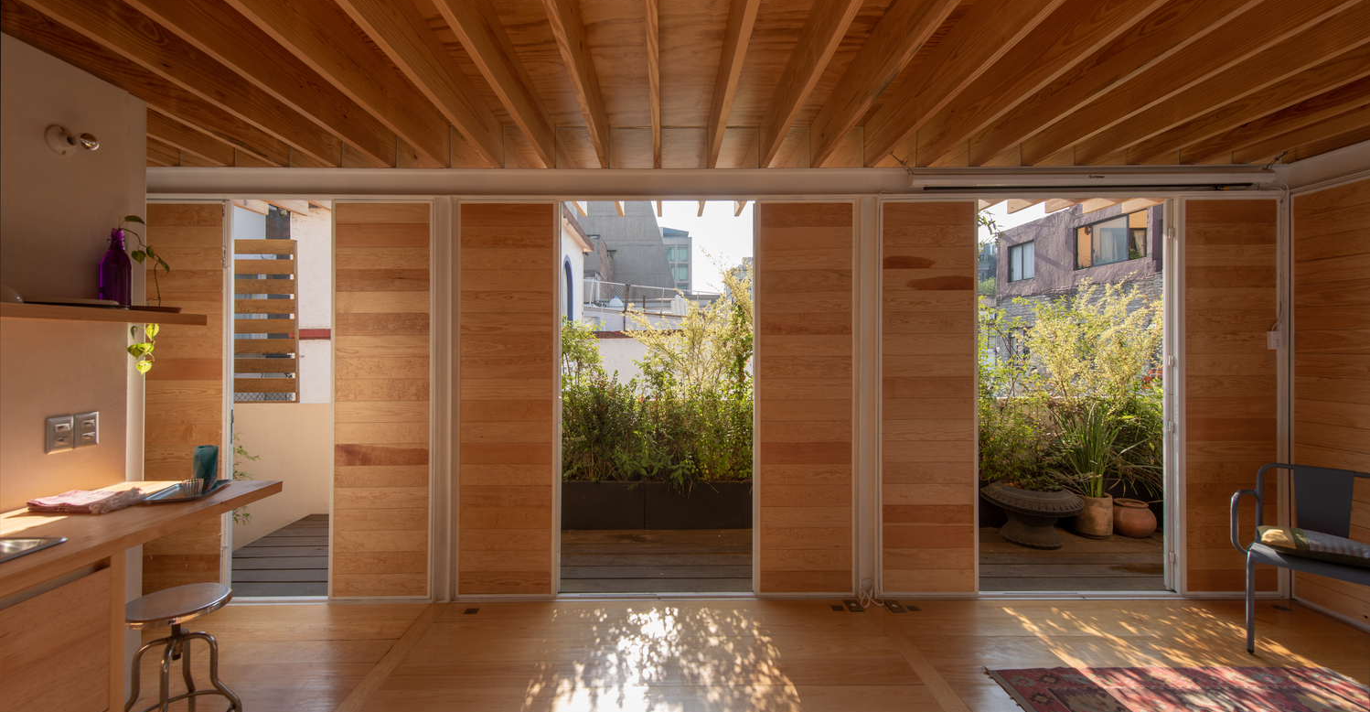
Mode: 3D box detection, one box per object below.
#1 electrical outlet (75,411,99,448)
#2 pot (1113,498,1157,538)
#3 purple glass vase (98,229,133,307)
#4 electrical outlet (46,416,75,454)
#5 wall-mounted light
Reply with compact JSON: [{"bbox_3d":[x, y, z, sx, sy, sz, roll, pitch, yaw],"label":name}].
[{"bbox_3d":[-2.155,0.265,1.924,0.013,0.120,0.081,0,0,-1],"label":"electrical outlet"},{"bbox_3d":[3.337,1.208,3.960,0.265,0.225,0.265,0,0,0],"label":"pot"},{"bbox_3d":[-2.029,-0.313,1.900,0.078,0.280,0.078,0,0,-1],"label":"purple glass vase"},{"bbox_3d":[-2.153,0.273,1.838,0.013,0.120,0.083,0,0,-1],"label":"electrical outlet"},{"bbox_3d":[-2.093,-0.742,1.844,0.134,0.102,0.102,0,0,-1],"label":"wall-mounted light"}]

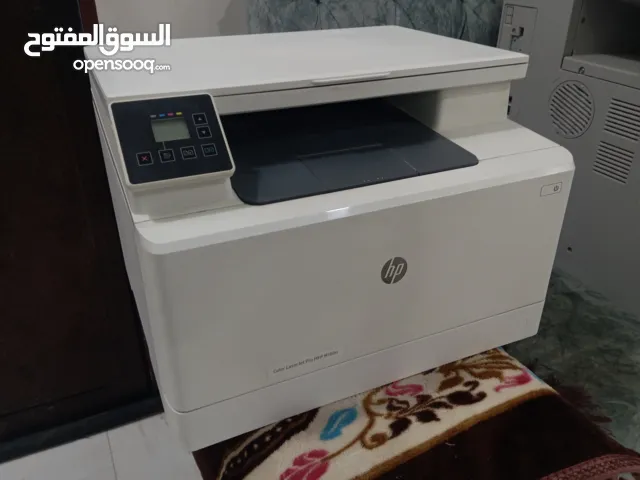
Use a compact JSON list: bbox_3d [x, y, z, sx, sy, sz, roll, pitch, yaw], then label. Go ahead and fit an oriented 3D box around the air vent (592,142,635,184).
[{"bbox_3d":[0.423,-0.112,0.743,0.008,0.045,0.058,-11,31,-19],"label":"air vent"}]

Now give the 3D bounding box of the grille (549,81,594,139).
[{"bbox_3d":[0.388,-0.200,0.792,0.009,0.088,0.088,-11,31,-19],"label":"grille"}]

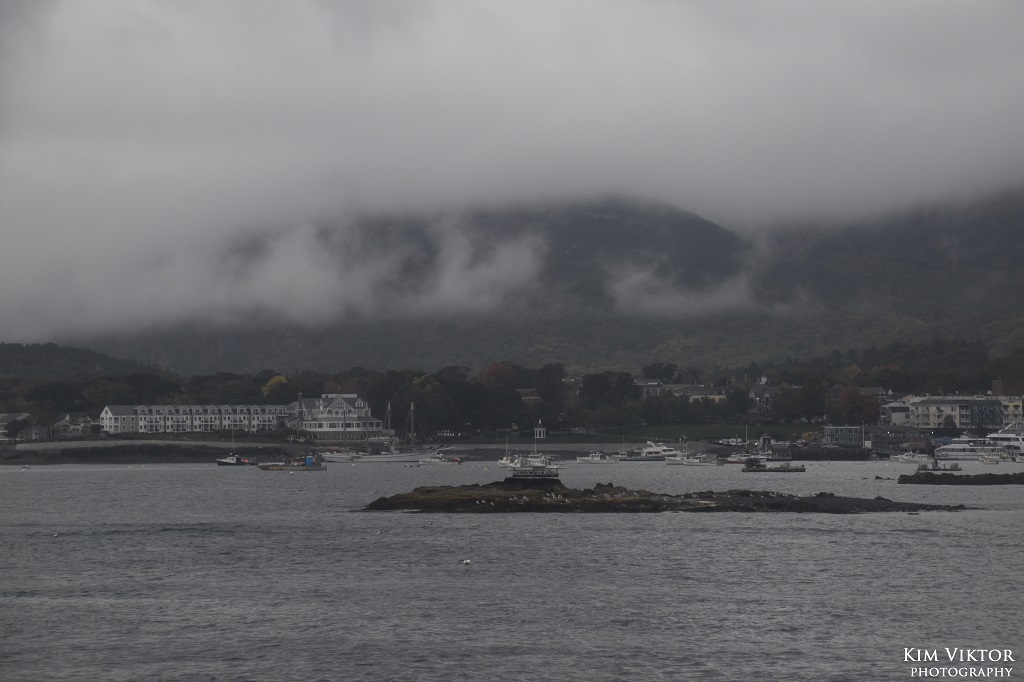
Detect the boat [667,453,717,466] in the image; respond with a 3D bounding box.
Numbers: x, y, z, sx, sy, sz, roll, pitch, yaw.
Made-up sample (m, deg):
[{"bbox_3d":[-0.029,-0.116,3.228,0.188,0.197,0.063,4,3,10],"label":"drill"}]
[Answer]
[{"bbox_3d":[54.180,35.770,1090.000,16.000,3.920,4.600,0,-1,0],"label":"boat"}]

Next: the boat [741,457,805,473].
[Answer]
[{"bbox_3d":[72.630,34.410,1003.000,17.780,4.110,5.500,0,-1,0],"label":"boat"}]

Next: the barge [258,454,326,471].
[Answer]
[{"bbox_3d":[-61.930,34.360,1020.000,19.630,4.600,7.000,0,-1,0],"label":"barge"}]

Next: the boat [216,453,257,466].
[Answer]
[{"bbox_3d":[-82.930,35.750,1090.000,12.530,3.890,4.000,0,-1,0],"label":"boat"}]

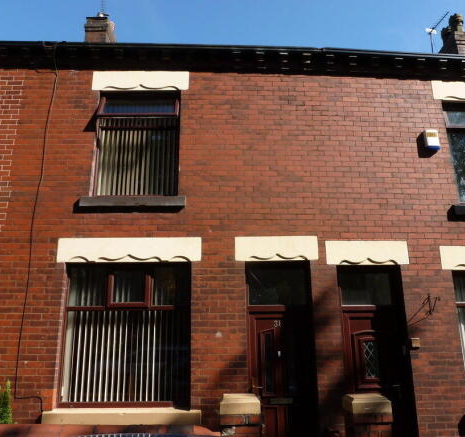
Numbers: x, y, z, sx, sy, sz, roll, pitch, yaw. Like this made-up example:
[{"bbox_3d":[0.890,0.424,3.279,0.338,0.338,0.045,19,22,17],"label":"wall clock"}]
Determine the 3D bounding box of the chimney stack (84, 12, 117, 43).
[{"bbox_3d":[-3.145,-4.289,9.695,0.550,1.380,0.660,0,-14,-2],"label":"chimney stack"}]

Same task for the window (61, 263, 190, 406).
[{"bbox_3d":[-1.393,1.522,5.411,1.670,1.800,0.130,0,-14,-2],"label":"window"}]

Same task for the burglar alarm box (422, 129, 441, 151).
[{"bbox_3d":[2.999,-1.157,6.083,0.210,0.330,0.100,0,-14,-2],"label":"burglar alarm box"}]

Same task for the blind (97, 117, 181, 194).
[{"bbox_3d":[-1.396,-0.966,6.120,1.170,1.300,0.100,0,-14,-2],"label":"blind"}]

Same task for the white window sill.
[{"bbox_3d":[-1.374,2.485,5.060,1.950,0.170,0.200,0,-14,-2],"label":"white window sill"}]

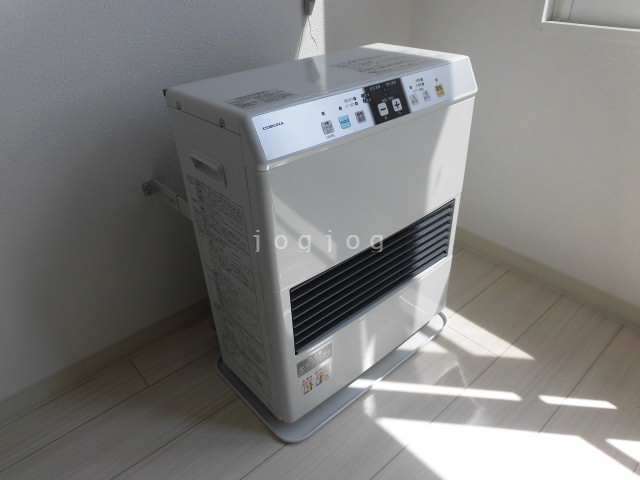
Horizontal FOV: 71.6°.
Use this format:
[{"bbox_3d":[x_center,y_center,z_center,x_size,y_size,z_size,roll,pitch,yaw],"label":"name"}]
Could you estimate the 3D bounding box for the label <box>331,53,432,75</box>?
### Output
[{"bbox_3d":[0.110,-0.306,0.769,0.149,0.002,0.101,-26,39,-32],"label":"label"}]

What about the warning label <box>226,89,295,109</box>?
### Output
[{"bbox_3d":[-0.079,-0.192,0.601,0.086,0.002,0.043,-26,39,-32],"label":"warning label"}]

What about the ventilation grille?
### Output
[{"bbox_3d":[0.106,0.049,0.789,0.405,0.136,0.030,-27,40,-33],"label":"ventilation grille"}]

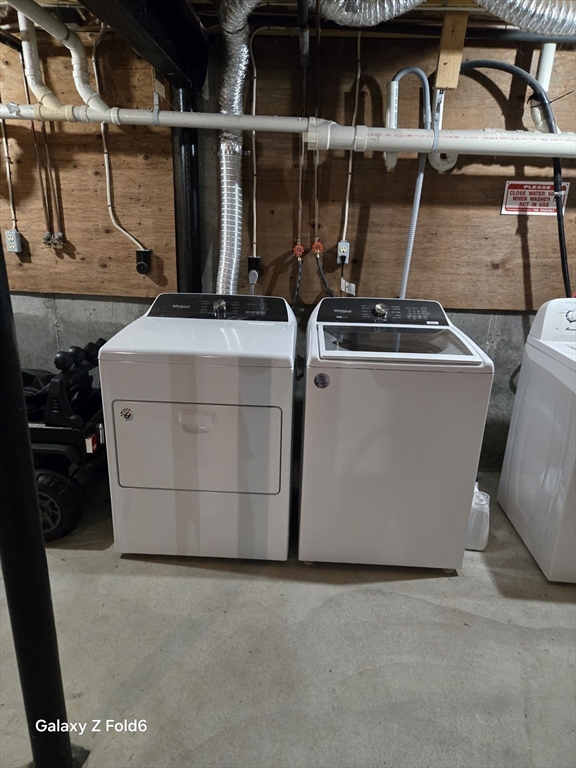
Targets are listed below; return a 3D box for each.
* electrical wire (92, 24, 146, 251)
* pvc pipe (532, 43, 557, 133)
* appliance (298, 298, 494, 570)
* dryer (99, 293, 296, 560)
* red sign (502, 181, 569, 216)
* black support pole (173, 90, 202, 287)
[{"bbox_3d":[-0.826,-1.175,2.501,0.200,1.000,0.035,2,18,1],"label":"electrical wire"},{"bbox_3d":[1.089,-1.235,2.135,0.115,0.340,0.070,2,18,1],"label":"pvc pipe"},{"bbox_3d":[0.421,0.185,2.353,0.700,1.050,0.700,2,18,1],"label":"appliance"},{"bbox_3d":[-0.343,0.157,2.368,0.740,1.050,0.700,2,18,1],"label":"dryer"},{"bbox_3d":[1.222,-0.913,2.518,0.307,0.155,0.010,2,18,1],"label":"red sign"},{"bbox_3d":[-0.509,-0.467,2.740,0.090,2.000,0.090,2,18,1],"label":"black support pole"}]

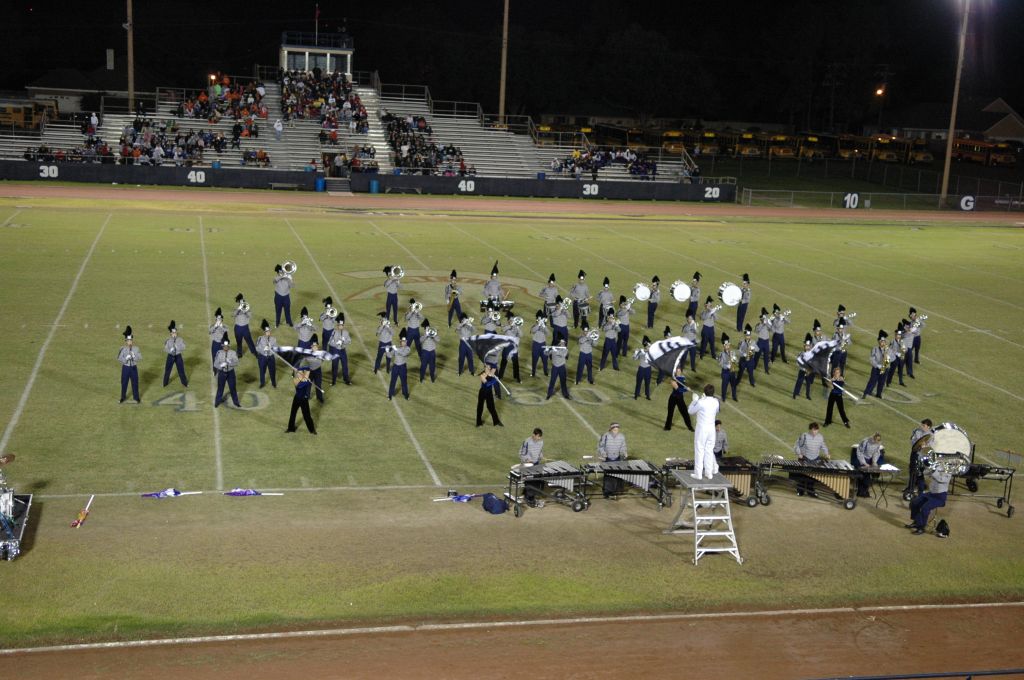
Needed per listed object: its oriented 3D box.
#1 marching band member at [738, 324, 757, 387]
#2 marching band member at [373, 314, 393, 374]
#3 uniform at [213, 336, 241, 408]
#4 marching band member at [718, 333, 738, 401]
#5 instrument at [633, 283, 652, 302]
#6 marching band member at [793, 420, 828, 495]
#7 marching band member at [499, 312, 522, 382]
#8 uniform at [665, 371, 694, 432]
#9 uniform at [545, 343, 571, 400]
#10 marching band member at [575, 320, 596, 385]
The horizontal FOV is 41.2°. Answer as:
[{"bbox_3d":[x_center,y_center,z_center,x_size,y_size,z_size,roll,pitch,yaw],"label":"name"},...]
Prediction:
[{"bbox_3d":[6.765,0.418,39.059,0.560,1.820,0.470,2,11,-7],"label":"marching band member"},{"bbox_3d":[-3.573,0.076,38.244,0.560,1.770,0.520,-1,12,-19],"label":"marching band member"},{"bbox_3d":[-7.053,0.749,33.852,0.680,1.860,0.480,0,12,-13],"label":"uniform"},{"bbox_3d":[5.984,0.747,37.519,0.520,1.890,0.520,-1,12,-13],"label":"marching band member"},{"bbox_3d":[4.423,-1.598,46.640,0.540,0.540,0.380,0,12,-13],"label":"instrument"},{"bbox_3d":[6.465,2.595,29.497,0.700,1.670,0.500,2,11,-4],"label":"marching band member"},{"bbox_3d":[-0.037,0.211,38.117,0.620,1.950,0.580,-1,12,-21],"label":"marching band member"},{"bbox_3d":[4.105,1.482,34.128,0.700,1.580,0.500,-1,12,-18],"label":"uniform"},{"bbox_3d":[1.224,0.728,36.679,0.620,1.770,0.420,0,12,-13],"label":"uniform"},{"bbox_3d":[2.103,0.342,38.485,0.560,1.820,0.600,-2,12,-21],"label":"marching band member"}]

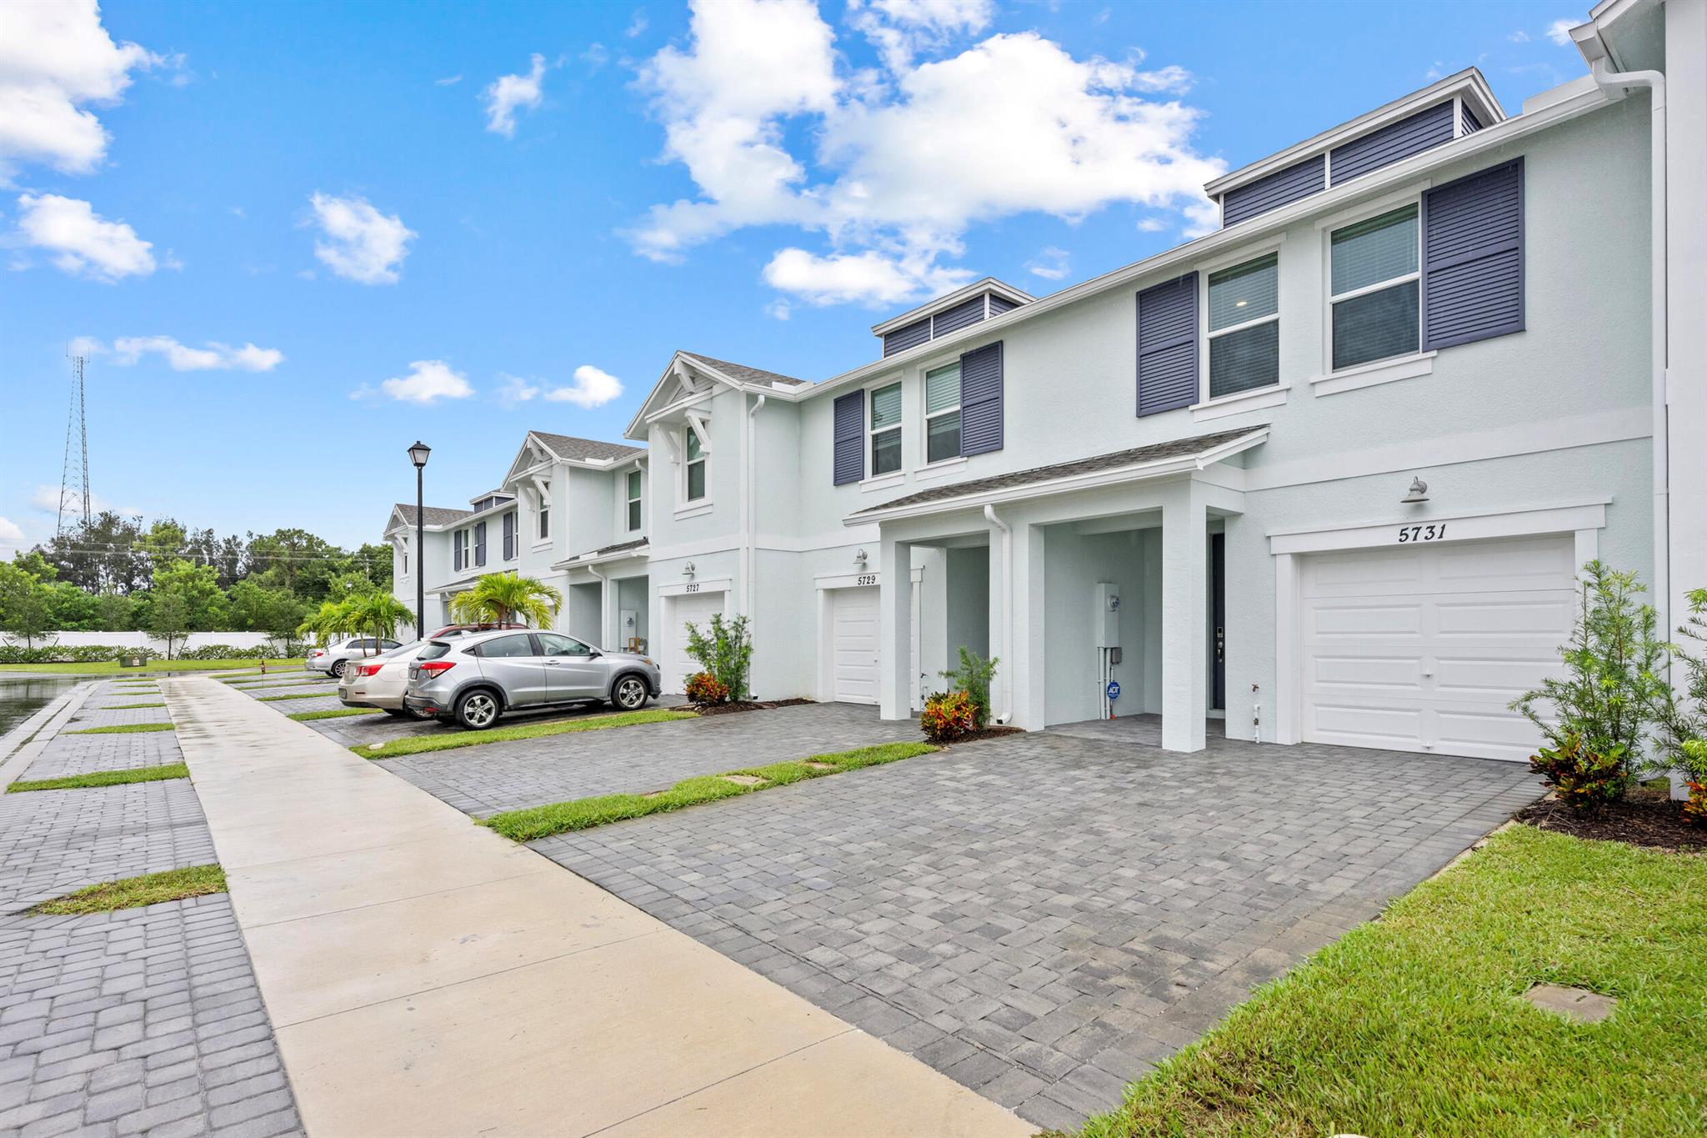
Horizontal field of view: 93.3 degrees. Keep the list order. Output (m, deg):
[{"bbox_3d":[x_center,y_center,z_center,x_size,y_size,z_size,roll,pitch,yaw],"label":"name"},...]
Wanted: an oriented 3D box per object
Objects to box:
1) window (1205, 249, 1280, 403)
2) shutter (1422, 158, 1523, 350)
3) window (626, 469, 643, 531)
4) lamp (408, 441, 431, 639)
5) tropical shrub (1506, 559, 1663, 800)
[{"bbox_3d":[4.602,-2.870,9.555,0.100,1.550,0.850,2,-4,-41],"label":"window"},{"bbox_3d":[6.072,-3.043,7.910,0.070,1.635,0.812,0,-2,-41],"label":"shutter"},{"bbox_3d":[-5.946,-1.842,21.895,0.100,1.658,0.933,0,-2,-41],"label":"window"},{"bbox_3d":[-9.303,0.100,17.300,0.470,5.700,0.470,2,-4,-41],"label":"lamp"},{"bbox_3d":[5.840,0.863,6.400,0.980,1.830,1.020,2,-4,-41],"label":"tropical shrub"}]

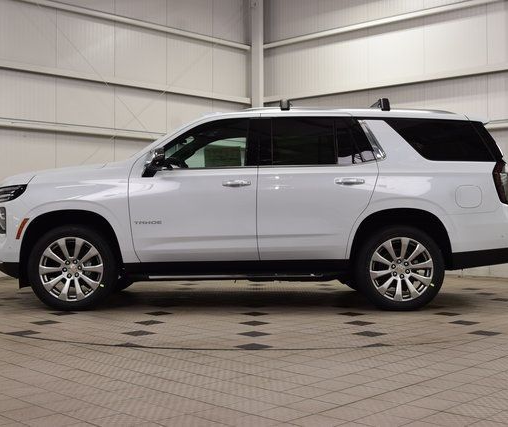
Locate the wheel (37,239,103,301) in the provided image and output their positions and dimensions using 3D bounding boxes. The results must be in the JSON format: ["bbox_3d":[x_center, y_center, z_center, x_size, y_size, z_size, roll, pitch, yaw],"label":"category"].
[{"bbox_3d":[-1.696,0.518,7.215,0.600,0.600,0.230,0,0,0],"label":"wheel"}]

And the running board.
[{"bbox_3d":[-0.164,0.544,7.170,2.080,0.190,0.200,0,0,0],"label":"running board"}]

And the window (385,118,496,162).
[{"bbox_3d":[1.778,-0.698,7.290,1.068,0.455,0.070,0,-18,-3],"label":"window"}]

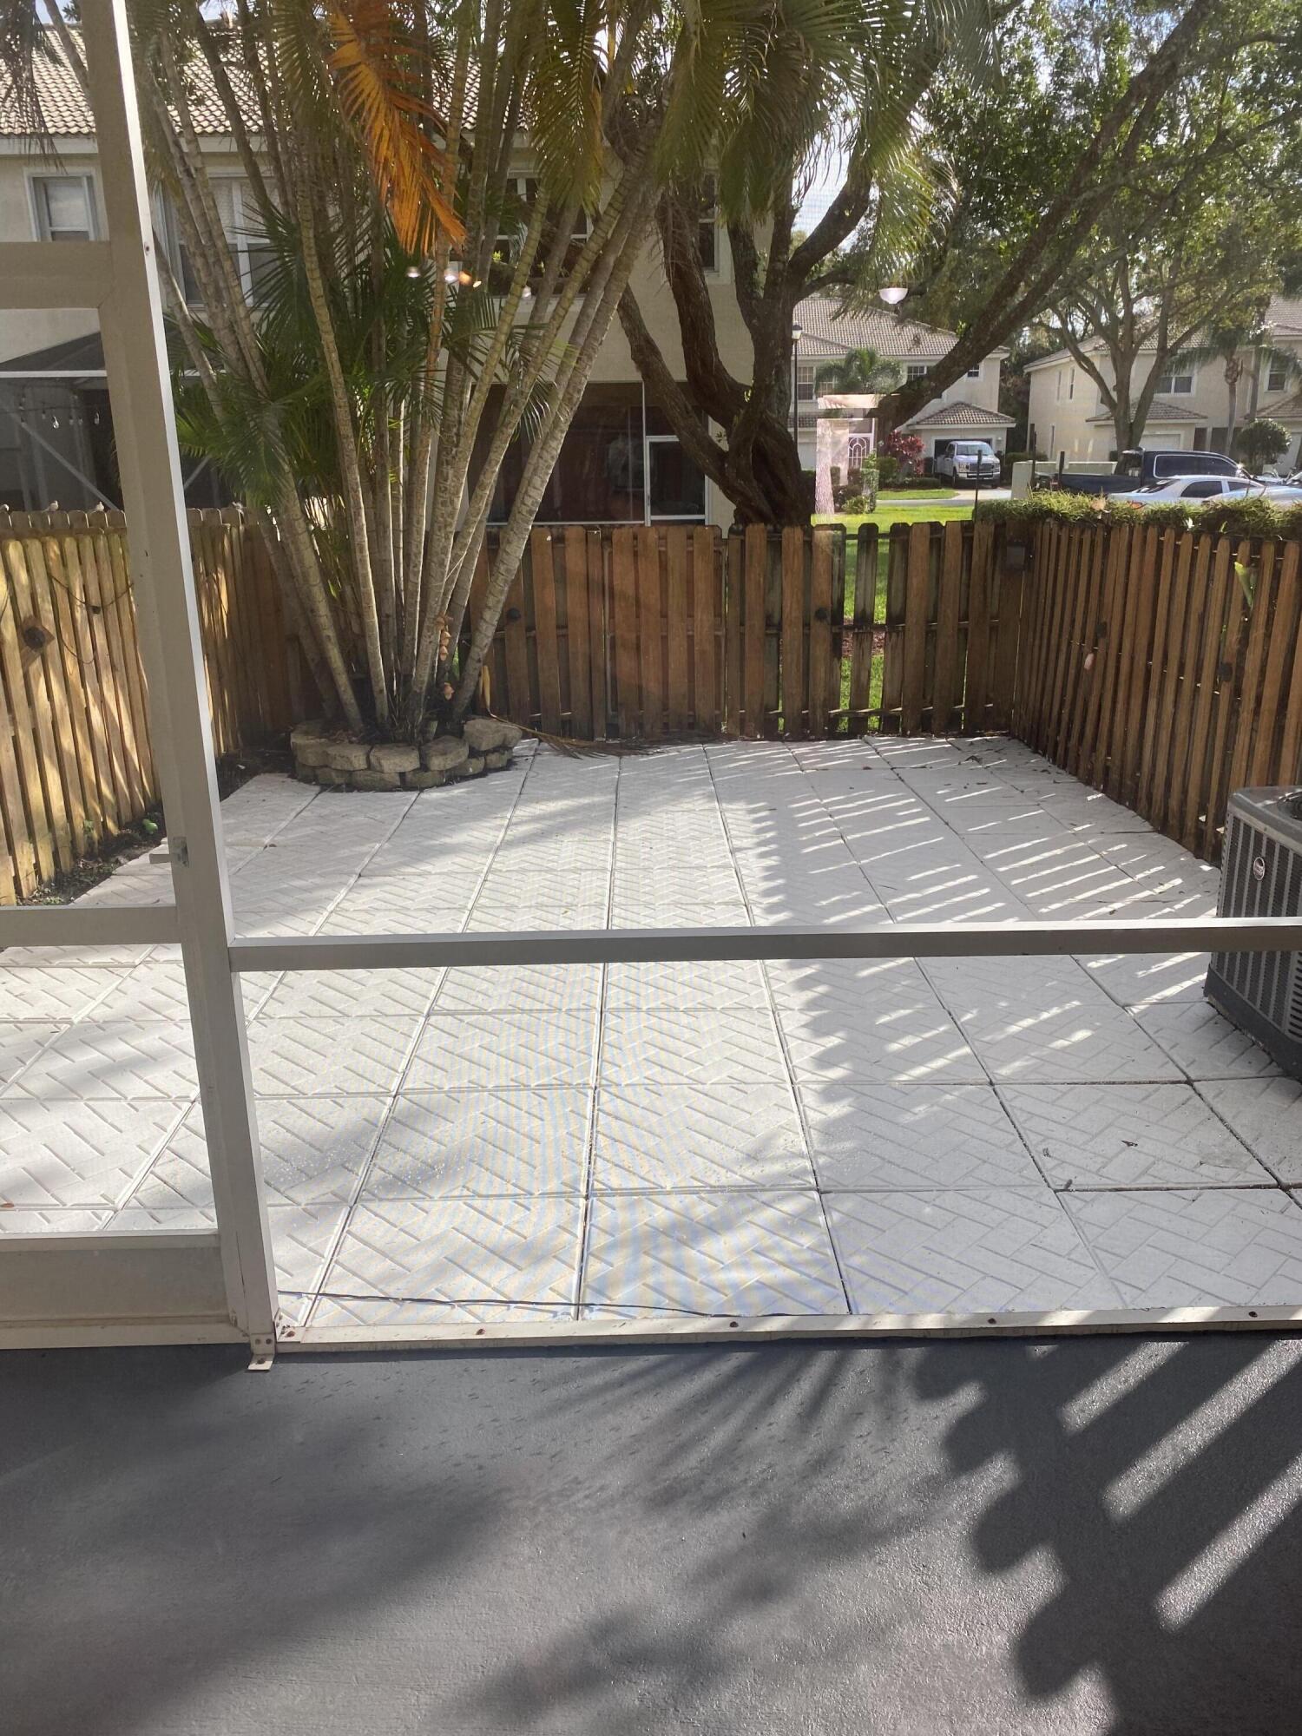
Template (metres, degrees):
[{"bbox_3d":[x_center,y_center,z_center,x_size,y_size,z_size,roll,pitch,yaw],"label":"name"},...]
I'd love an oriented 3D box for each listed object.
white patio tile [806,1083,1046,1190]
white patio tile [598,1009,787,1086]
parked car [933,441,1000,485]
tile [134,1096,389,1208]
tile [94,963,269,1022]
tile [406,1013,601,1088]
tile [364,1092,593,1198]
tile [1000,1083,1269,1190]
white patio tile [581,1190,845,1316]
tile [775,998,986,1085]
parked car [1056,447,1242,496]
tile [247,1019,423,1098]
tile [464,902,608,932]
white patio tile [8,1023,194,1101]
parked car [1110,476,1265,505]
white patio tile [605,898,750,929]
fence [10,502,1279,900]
[{"bbox_3d":[0.738,0.772,3.685,0.600,0.045,0.600,-1,17,0],"label":"white patio tile"},{"bbox_3d":[0.129,0.606,4.269,0.600,0.045,0.600,-1,17,0],"label":"white patio tile"},{"bbox_3d":[14.281,-18.215,58.800,2.030,1.950,5.800,1,17,6],"label":"parked car"},{"bbox_3d":[-1.080,0.811,3.685,0.600,0.042,0.600,-1,17,0],"label":"tile"},{"bbox_3d":[-1.714,0.479,4.834,0.600,0.042,0.600,-1,17,0],"label":"tile"},{"bbox_3d":[-0.476,0.617,4.263,0.600,0.045,0.600,-1,17,0],"label":"tile"},{"bbox_3d":[-0.472,0.795,3.701,0.600,0.042,0.600,-1,17,0],"label":"tile"},{"bbox_3d":[1.340,0.764,3.681,0.600,0.045,0.600,-1,17,0],"label":"tile"},{"bbox_3d":[0.139,0.956,3.104,0.600,0.045,0.600,-1,17,0],"label":"white patio tile"},{"bbox_3d":[0.734,0.599,4.262,0.600,0.045,0.600,-1,17,0],"label":"tile"},{"bbox_3d":[12.550,-9.238,32.000,5.850,1.920,2.000,-1,17,0],"label":"parked car"},{"bbox_3d":[-1.083,0.631,4.248,0.600,0.045,0.600,-1,17,0],"label":"tile"},{"bbox_3d":[-0.476,0.284,5.417,0.600,0.042,0.600,-1,17,0],"label":"tile"},{"bbox_3d":[-1.690,0.642,4.243,0.600,0.045,0.600,-1,17,0],"label":"white patio tile"},{"bbox_3d":[12.400,-7.902,28.800,4.700,1.450,1.800,-1,17,0],"label":"parked car"},{"bbox_3d":[0.122,0.273,5.419,0.600,0.042,0.600,-1,17,0],"label":"white patio tile"},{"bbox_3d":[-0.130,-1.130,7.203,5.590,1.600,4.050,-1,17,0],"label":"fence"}]

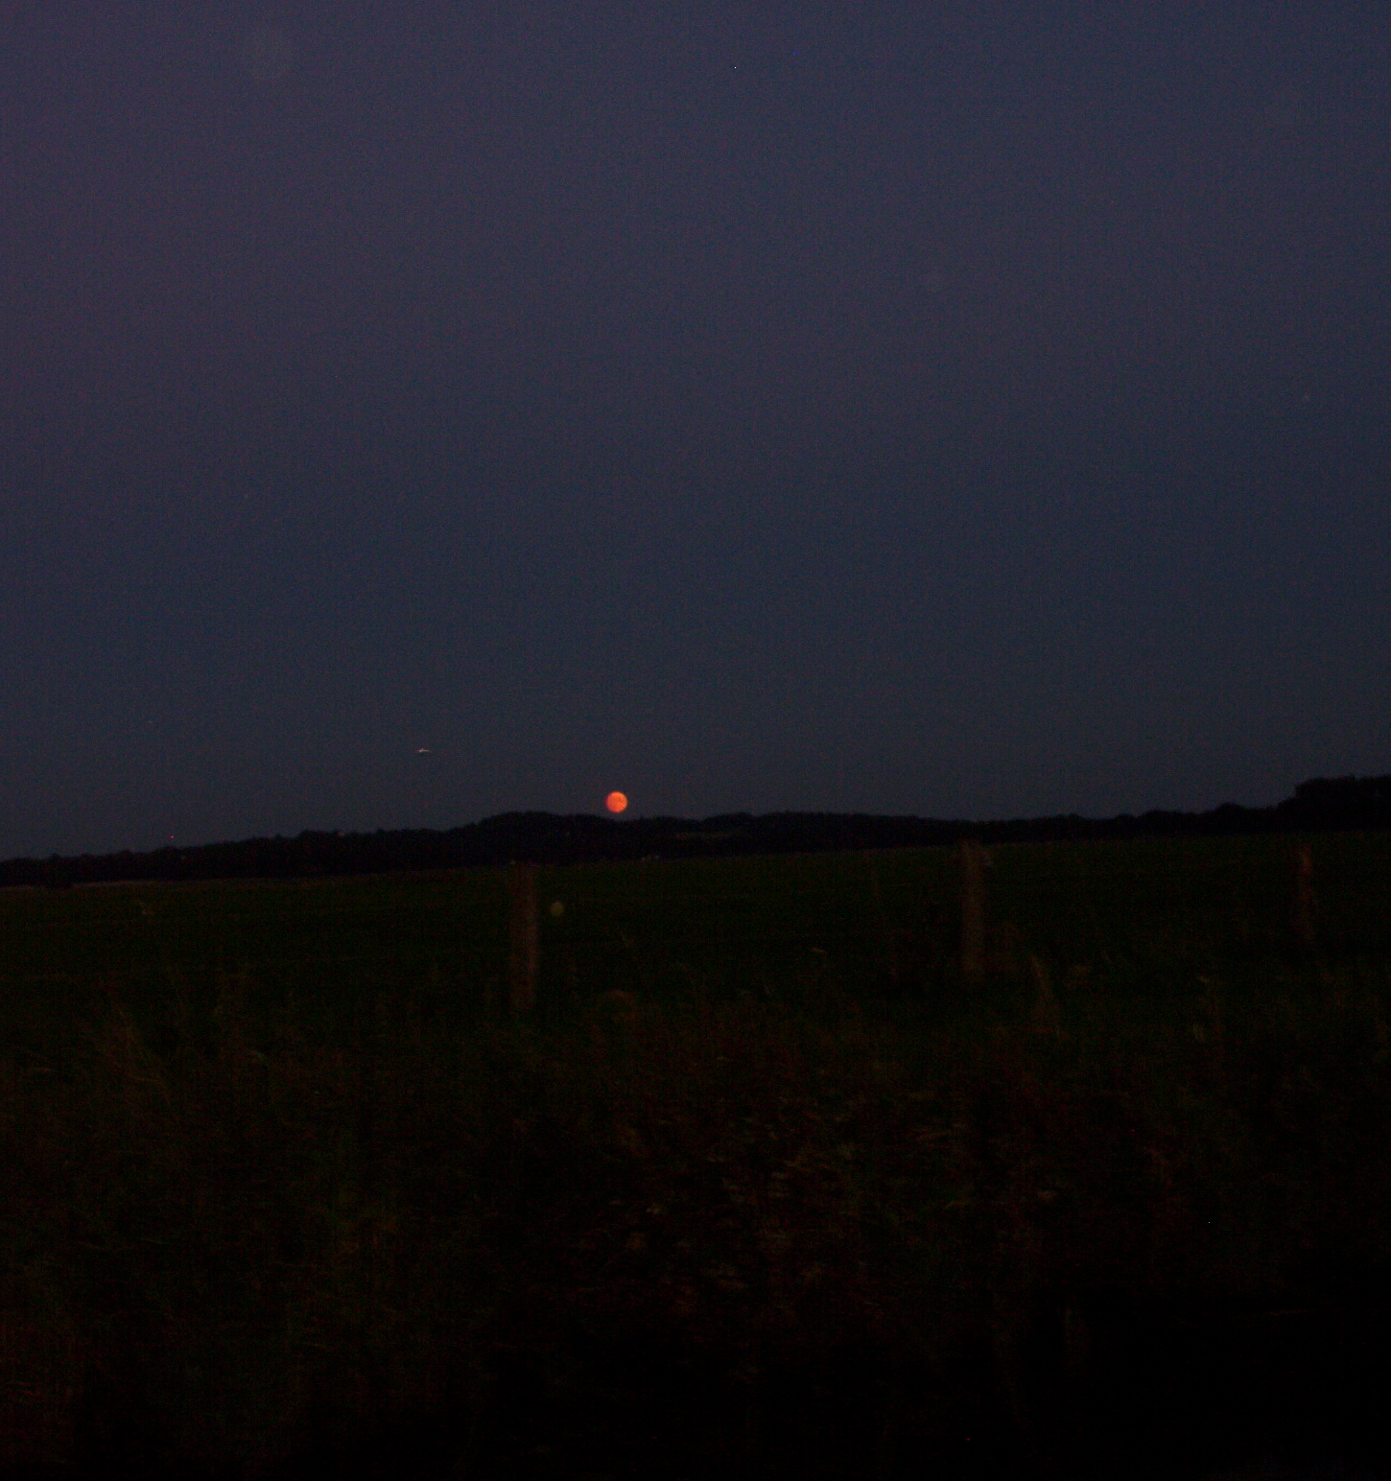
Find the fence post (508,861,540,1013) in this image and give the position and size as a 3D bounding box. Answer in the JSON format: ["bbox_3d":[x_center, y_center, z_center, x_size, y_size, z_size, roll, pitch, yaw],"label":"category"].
[{"bbox_3d":[-1.347,1.558,16.206,0.226,1.185,0.219,-1,-3,-23],"label":"fence post"}]

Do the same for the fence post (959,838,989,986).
[{"bbox_3d":[2.382,1.472,17.666,0.193,1.265,0.187,-1,-3,-23],"label":"fence post"}]

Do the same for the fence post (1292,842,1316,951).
[{"bbox_3d":[5.617,1.444,19.053,0.180,1.006,0.174,-1,-3,-23],"label":"fence post"}]

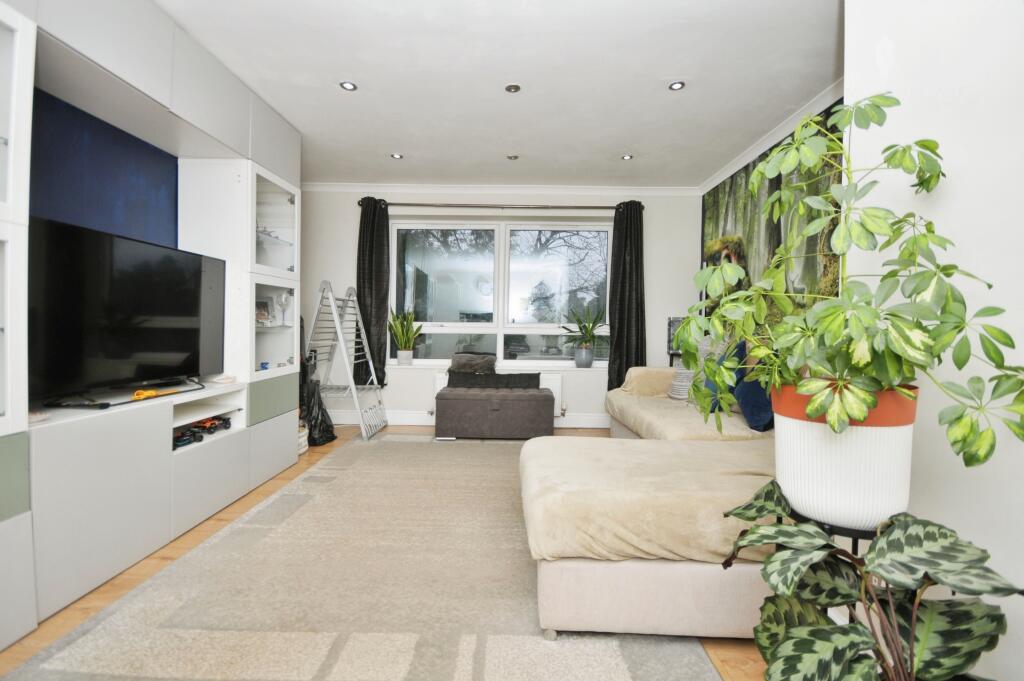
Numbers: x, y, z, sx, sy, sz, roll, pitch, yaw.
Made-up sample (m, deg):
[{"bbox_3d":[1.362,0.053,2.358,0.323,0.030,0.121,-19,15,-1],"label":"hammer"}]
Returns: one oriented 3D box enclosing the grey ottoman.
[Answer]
[{"bbox_3d":[-0.159,0.688,4.110,1.090,0.414,0.380,1,2,1],"label":"grey ottoman"}]

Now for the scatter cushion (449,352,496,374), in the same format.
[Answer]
[{"bbox_3d":[-0.377,0.225,4.170,0.460,0.220,0.260,1,2,1],"label":"scatter cushion"}]

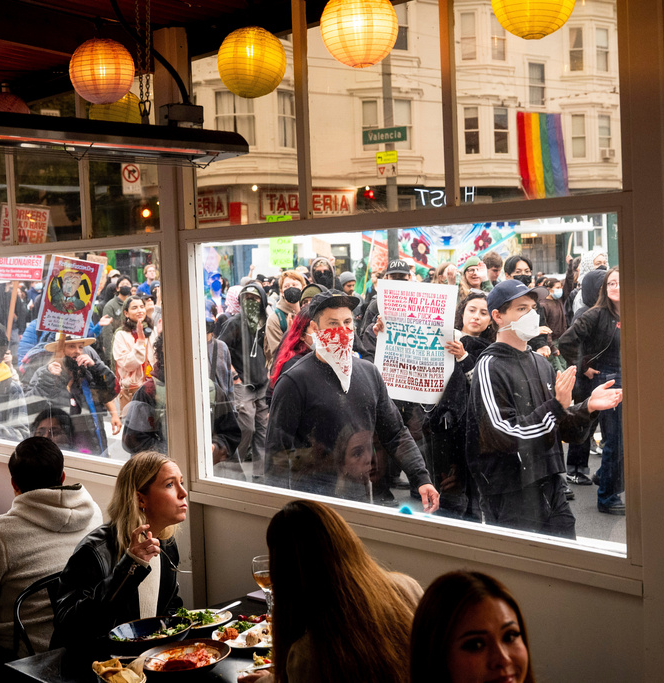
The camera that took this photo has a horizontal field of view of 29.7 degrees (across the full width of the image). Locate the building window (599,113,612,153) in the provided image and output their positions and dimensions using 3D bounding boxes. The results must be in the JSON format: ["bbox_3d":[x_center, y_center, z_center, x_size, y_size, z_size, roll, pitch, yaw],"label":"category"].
[{"bbox_3d":[10.535,-7.935,48.210,0.837,1.599,0.150,-5,5,-40],"label":"building window"}]

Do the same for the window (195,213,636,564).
[{"bbox_3d":[0.118,0.090,3.626,0.090,0.810,1.765,-5,5,-40],"label":"window"}]

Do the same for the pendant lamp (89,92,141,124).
[{"bbox_3d":[-0.756,-0.791,4.420,0.200,0.200,0.200,-2,4,0],"label":"pendant lamp"}]

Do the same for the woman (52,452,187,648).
[{"bbox_3d":[-0.570,0.974,3.740,0.720,1.240,0.520,1,5,43],"label":"woman"}]

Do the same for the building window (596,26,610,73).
[{"bbox_3d":[10.418,-11.205,48.028,0.840,1.738,0.150,-5,5,-40],"label":"building window"}]

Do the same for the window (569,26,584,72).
[{"bbox_3d":[9.302,-11.109,47.618,0.578,1.731,0.150,-2,4,6],"label":"window"}]

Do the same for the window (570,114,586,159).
[{"bbox_3d":[9.611,-7.984,48.700,0.540,1.660,0.150,-2,4,2],"label":"window"}]

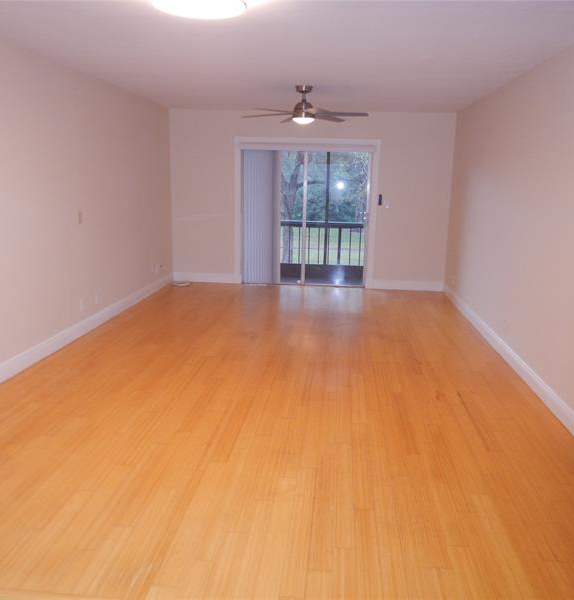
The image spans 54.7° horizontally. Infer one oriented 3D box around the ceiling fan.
[{"bbox_3d":[0.177,-1.974,5.629,1.310,0.365,1.290,2,12,5],"label":"ceiling fan"}]

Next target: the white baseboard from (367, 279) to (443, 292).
[{"bbox_3d":[1.708,-0.198,7.915,1.024,0.142,0.020,2,12,5],"label":"white baseboard"}]

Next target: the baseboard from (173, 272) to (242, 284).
[{"bbox_3d":[-1.192,-0.316,8.191,0.988,0.142,0.020,2,12,5],"label":"baseboard"}]

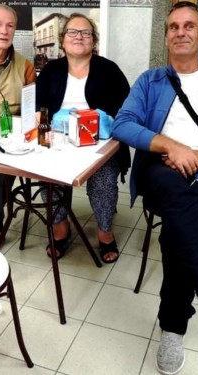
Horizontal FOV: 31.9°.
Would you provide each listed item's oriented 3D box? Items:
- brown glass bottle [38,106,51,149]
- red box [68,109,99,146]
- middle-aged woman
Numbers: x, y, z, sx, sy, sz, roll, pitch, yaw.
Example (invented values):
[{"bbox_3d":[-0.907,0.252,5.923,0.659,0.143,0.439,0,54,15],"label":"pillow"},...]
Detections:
[{"bbox_3d":[-0.261,-0.284,1.617,0.063,0.196,0.063,-1,24,0],"label":"brown glass bottle"},{"bbox_3d":[-0.062,-0.285,1.669,0.117,0.146,0.096,-11,25,-20],"label":"red box"},{"bbox_3d":[-0.081,-0.219,1.977,0.520,1.330,0.620,1,24,5],"label":"middle-aged woman"}]

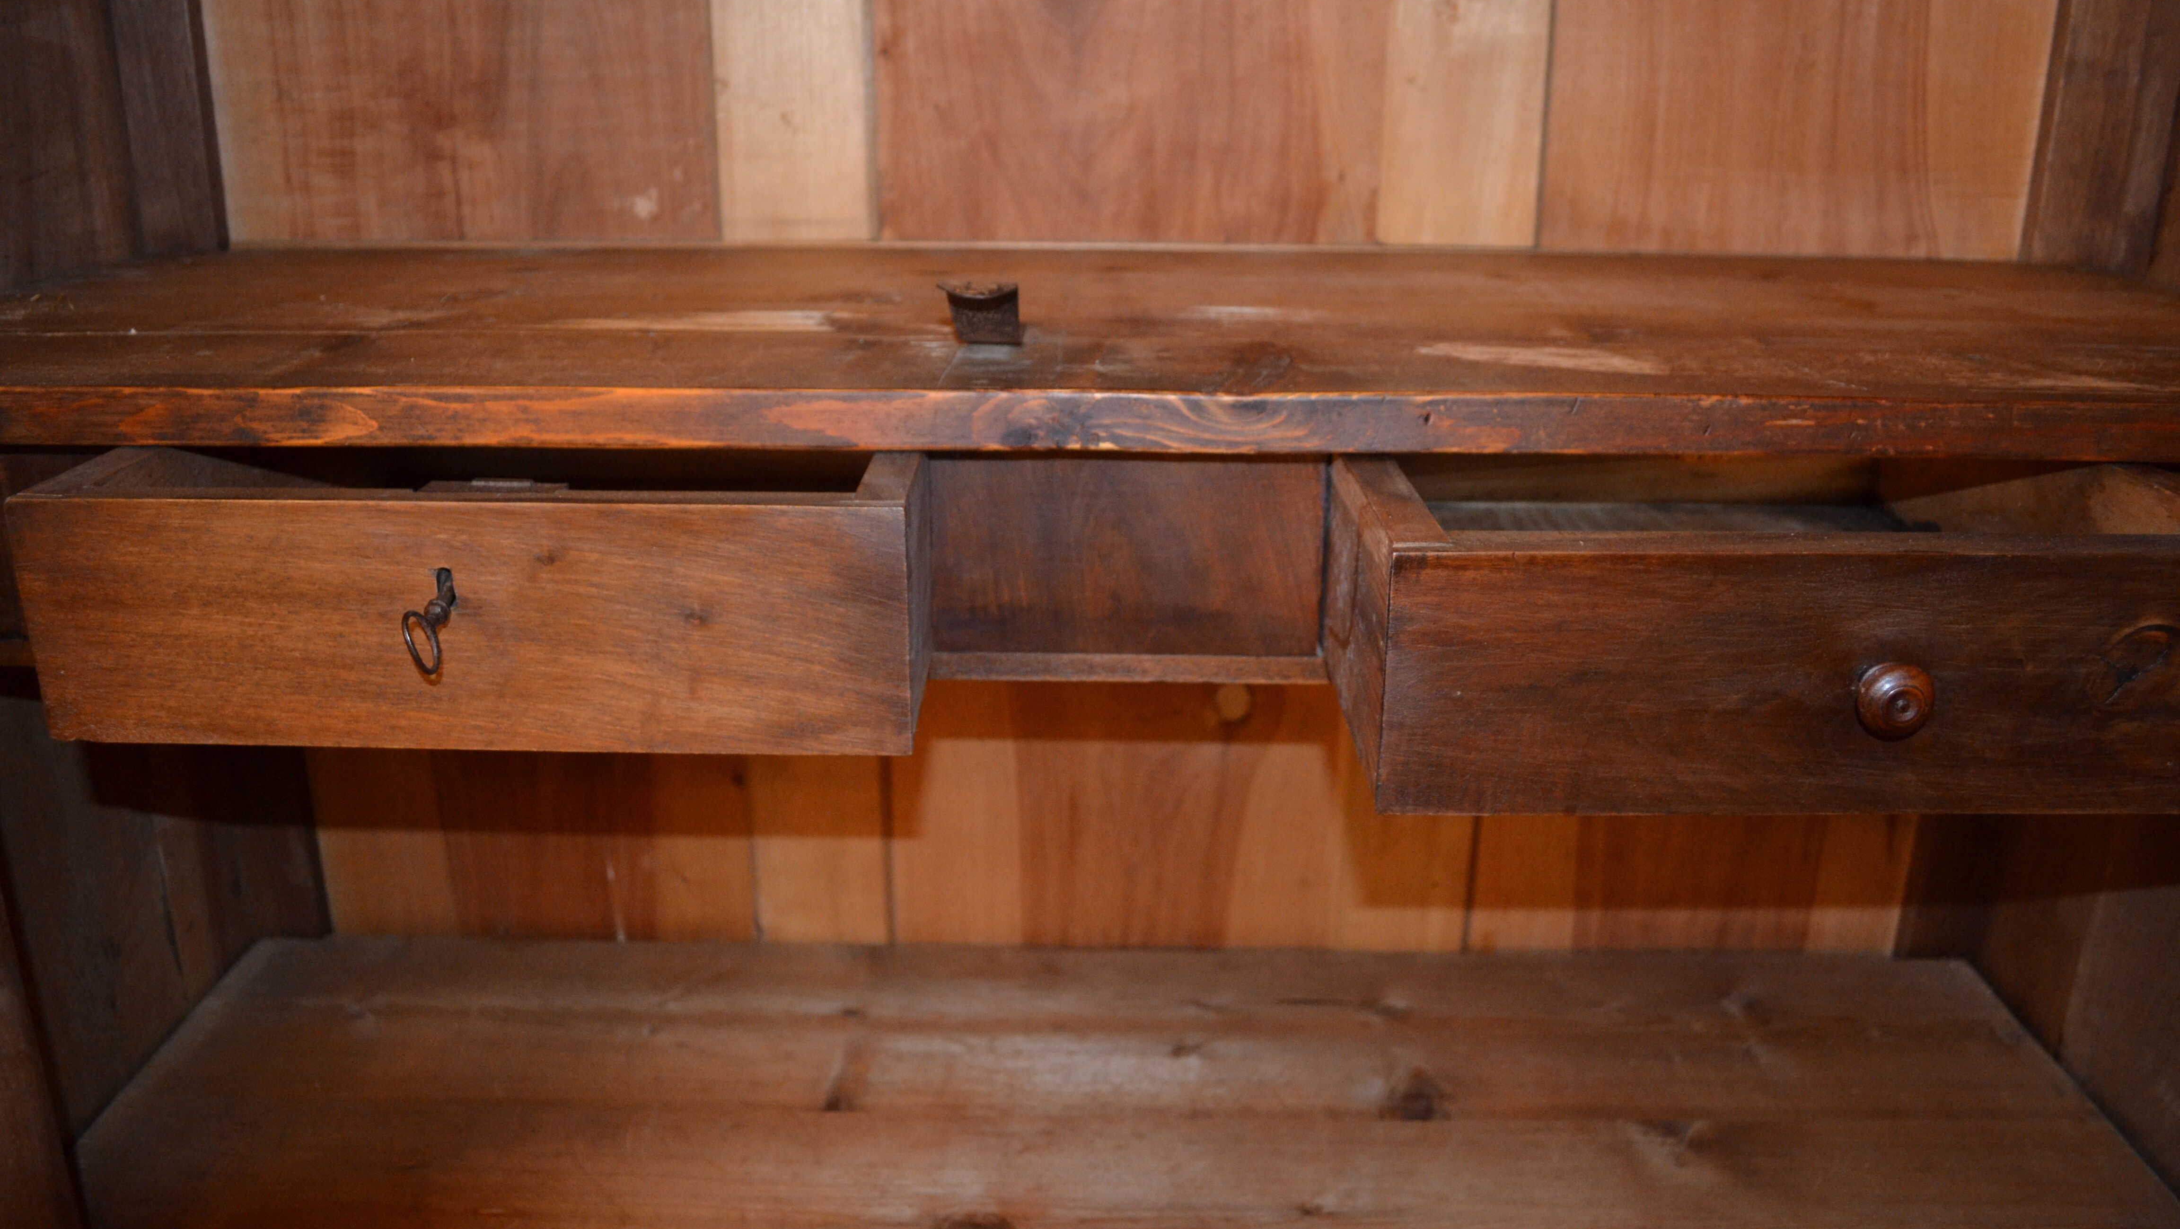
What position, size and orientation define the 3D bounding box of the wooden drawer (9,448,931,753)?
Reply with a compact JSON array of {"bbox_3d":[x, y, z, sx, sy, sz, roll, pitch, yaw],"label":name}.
[{"bbox_3d":[-0.300,-0.070,1.001,0.433,0.125,0.463,1,20,1],"label":"wooden drawer"}]

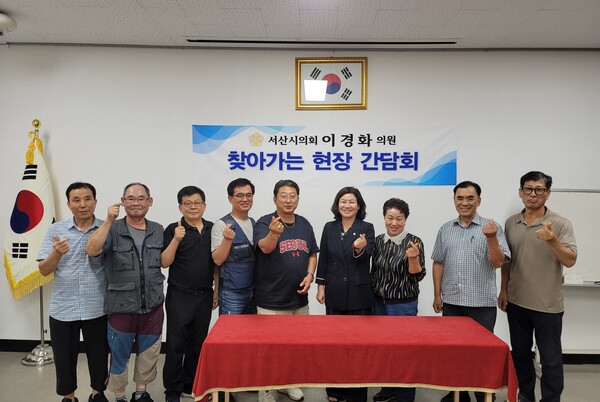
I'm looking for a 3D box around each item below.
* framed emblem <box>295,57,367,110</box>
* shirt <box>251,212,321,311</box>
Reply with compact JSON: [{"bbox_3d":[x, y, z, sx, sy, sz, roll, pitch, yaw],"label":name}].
[{"bbox_3d":[0.293,-1.112,4.101,0.687,0.505,0.040,1,1,1],"label":"framed emblem"},{"bbox_3d":[-0.108,0.451,3.232,0.485,0.717,0.333,0,1,-10],"label":"shirt"}]

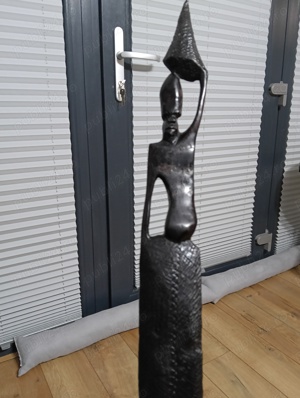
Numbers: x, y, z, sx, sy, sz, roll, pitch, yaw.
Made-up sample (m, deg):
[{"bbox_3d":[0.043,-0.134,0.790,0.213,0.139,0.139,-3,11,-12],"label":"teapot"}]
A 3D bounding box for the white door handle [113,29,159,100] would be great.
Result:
[{"bbox_3d":[-0.037,-0.459,1.072,0.151,0.239,0.060,-8,18,-27],"label":"white door handle"}]

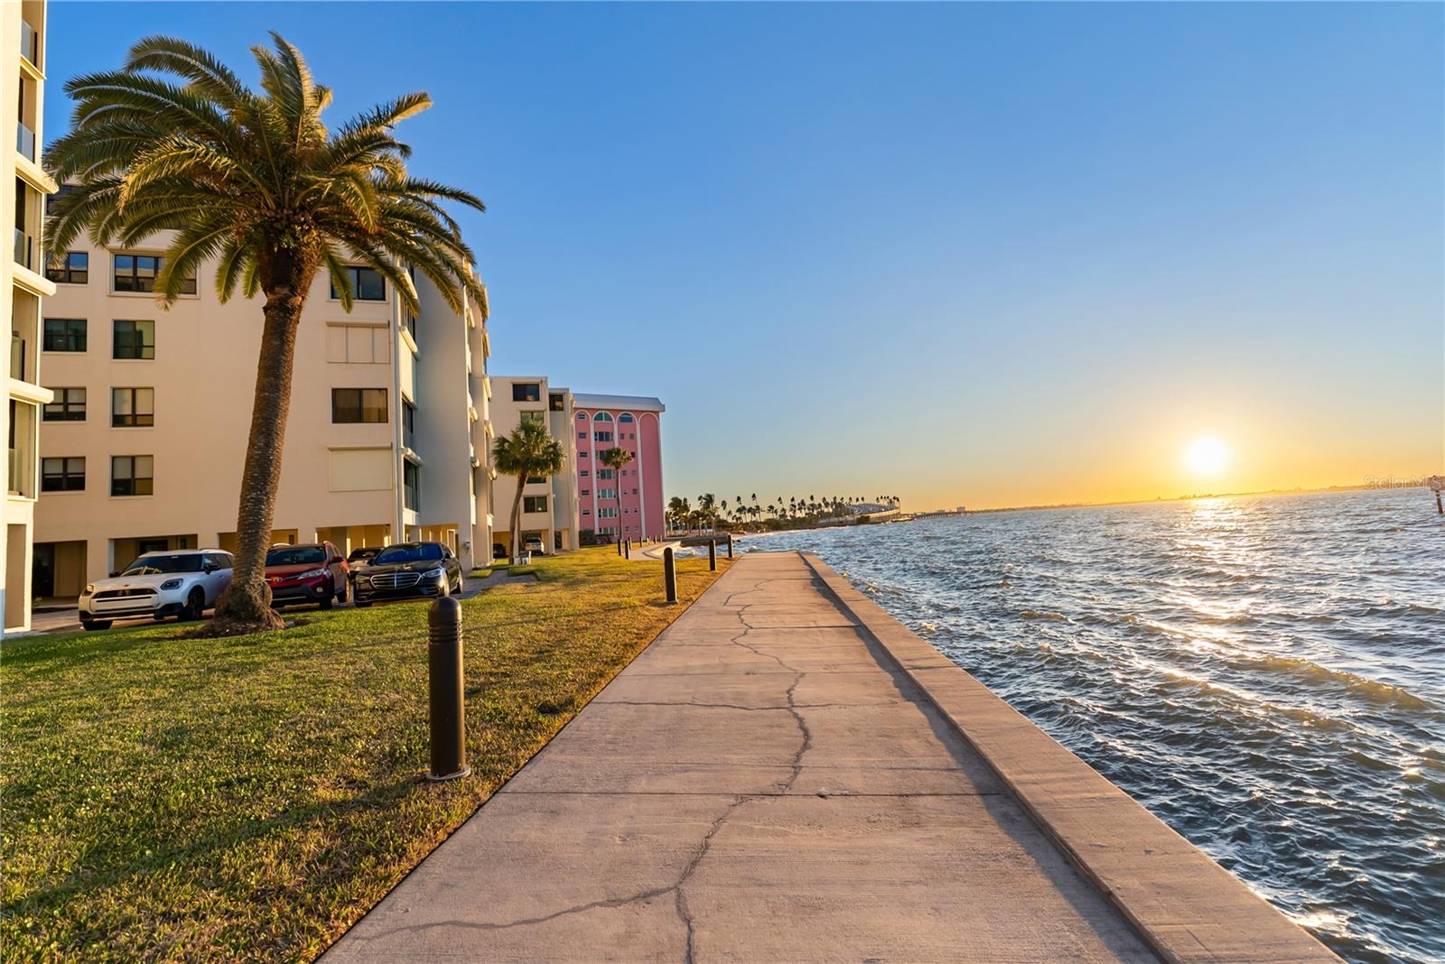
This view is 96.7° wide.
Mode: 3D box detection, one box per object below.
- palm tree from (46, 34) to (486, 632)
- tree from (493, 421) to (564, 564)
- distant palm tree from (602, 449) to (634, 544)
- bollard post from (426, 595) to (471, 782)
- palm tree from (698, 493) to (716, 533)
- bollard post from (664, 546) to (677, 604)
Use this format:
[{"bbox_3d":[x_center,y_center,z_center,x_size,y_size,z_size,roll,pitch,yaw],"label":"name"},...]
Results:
[{"bbox_3d":[-9.019,-3.258,13.689,7.600,12.300,7.600,-4,-4,4],"label":"palm tree"},{"bbox_3d":[-12.176,0.585,40.527,4.400,9.000,4.400,-4,-4,4],"label":"tree"},{"bbox_3d":[-13.402,1.765,82.000,3.890,12.180,3.890,-4,-4,4],"label":"distant palm tree"},{"bbox_3d":[-1.649,1.220,3.830,0.225,1.050,0.225,-4,-4,4],"label":"bollard post"},{"bbox_3d":[-3.915,8.047,165.000,4.640,10.290,4.640,-4,-4,4],"label":"palm tree"},{"bbox_3d":[-1.040,1.849,12.768,0.225,1.050,0.225,-4,-4,4],"label":"bollard post"}]

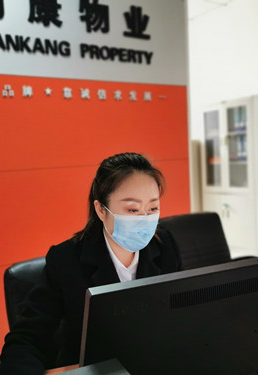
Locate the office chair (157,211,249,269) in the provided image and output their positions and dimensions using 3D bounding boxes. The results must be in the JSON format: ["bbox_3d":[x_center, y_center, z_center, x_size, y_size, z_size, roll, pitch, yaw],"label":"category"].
[{"bbox_3d":[0.450,0.610,1.801,0.620,0.910,0.620,-6,6,-28],"label":"office chair"}]

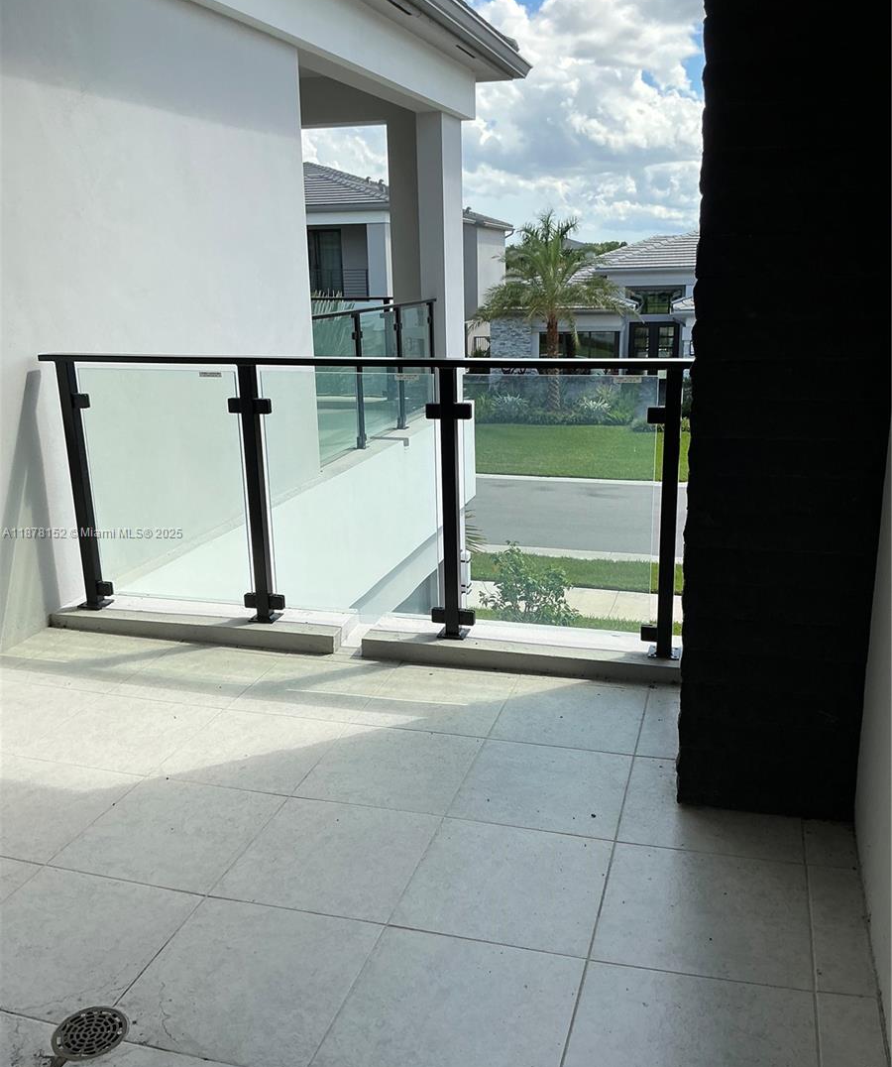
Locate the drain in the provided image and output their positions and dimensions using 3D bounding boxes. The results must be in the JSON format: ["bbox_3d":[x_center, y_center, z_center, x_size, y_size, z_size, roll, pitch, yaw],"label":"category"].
[{"bbox_3d":[-0.718,1.012,1.941,0.145,0.015,0.145,-9,18,-24],"label":"drain"}]

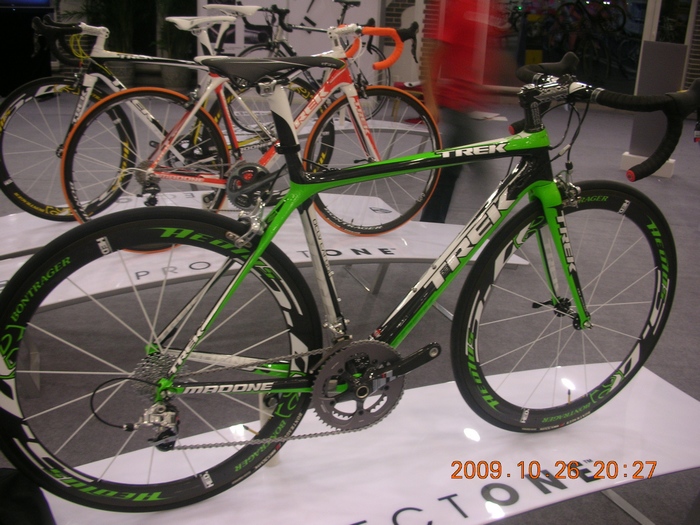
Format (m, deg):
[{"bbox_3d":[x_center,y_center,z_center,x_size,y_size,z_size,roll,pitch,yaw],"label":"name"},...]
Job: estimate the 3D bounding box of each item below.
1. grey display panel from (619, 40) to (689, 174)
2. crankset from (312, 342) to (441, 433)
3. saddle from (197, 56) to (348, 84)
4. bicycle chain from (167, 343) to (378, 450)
[{"bbox_3d":[2.644,-1.308,6.114,0.420,1.140,0.150,11,23,19],"label":"grey display panel"},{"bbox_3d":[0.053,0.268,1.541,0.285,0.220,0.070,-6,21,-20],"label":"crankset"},{"bbox_3d":[-0.139,-0.352,1.295,0.275,0.060,0.140,-6,21,-20],"label":"saddle"},{"bbox_3d":[-0.130,0.285,1.476,0.520,0.215,0.030,-6,21,-20],"label":"bicycle chain"}]

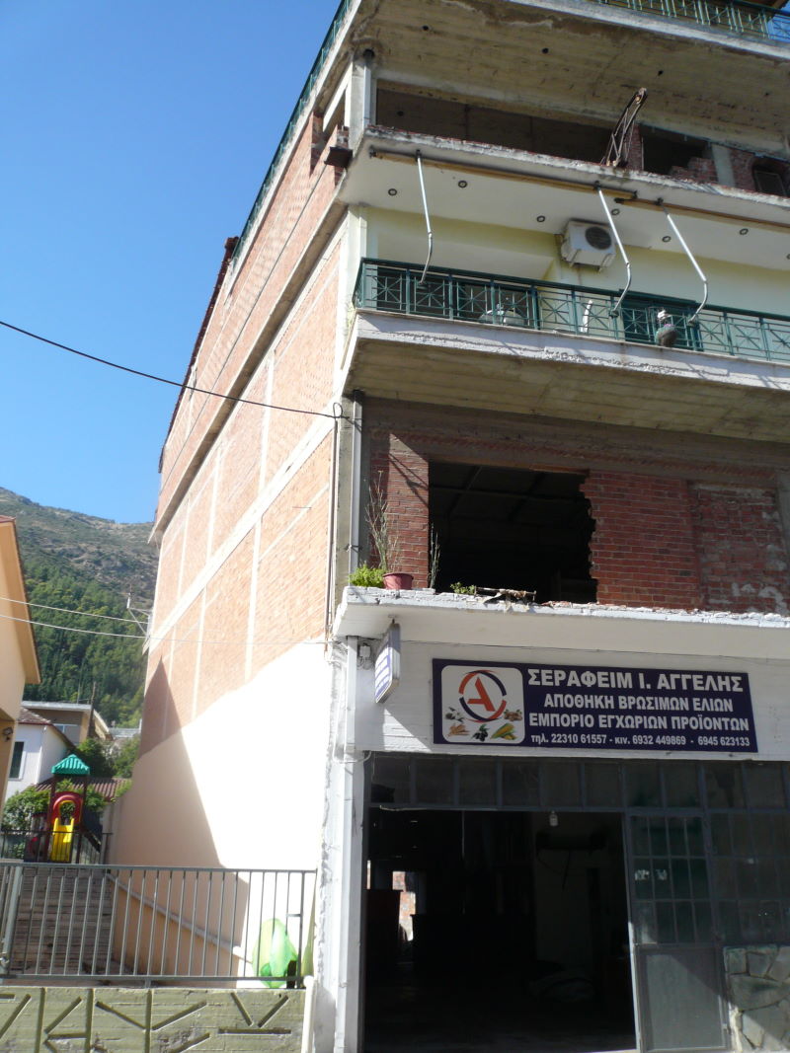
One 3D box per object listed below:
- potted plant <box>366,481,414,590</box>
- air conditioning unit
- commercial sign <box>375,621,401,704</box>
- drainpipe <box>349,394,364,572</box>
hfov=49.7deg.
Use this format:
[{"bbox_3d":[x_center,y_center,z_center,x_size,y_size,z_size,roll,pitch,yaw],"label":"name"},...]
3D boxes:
[{"bbox_3d":[-0.059,0.130,9.602,0.520,1.382,0.420,4,-19,-11],"label":"potted plant"},{"bbox_3d":[3.010,-4.400,13.292,0.760,0.527,0.300,4,-19,-11],"label":"air conditioning unit"},{"bbox_3d":[-0.086,1.580,9.810,0.100,0.678,1.177,4,-19,-9],"label":"commercial sign"},{"bbox_3d":[-0.518,-0.363,11.254,0.105,3.156,0.105,4,-19,-11],"label":"drainpipe"}]

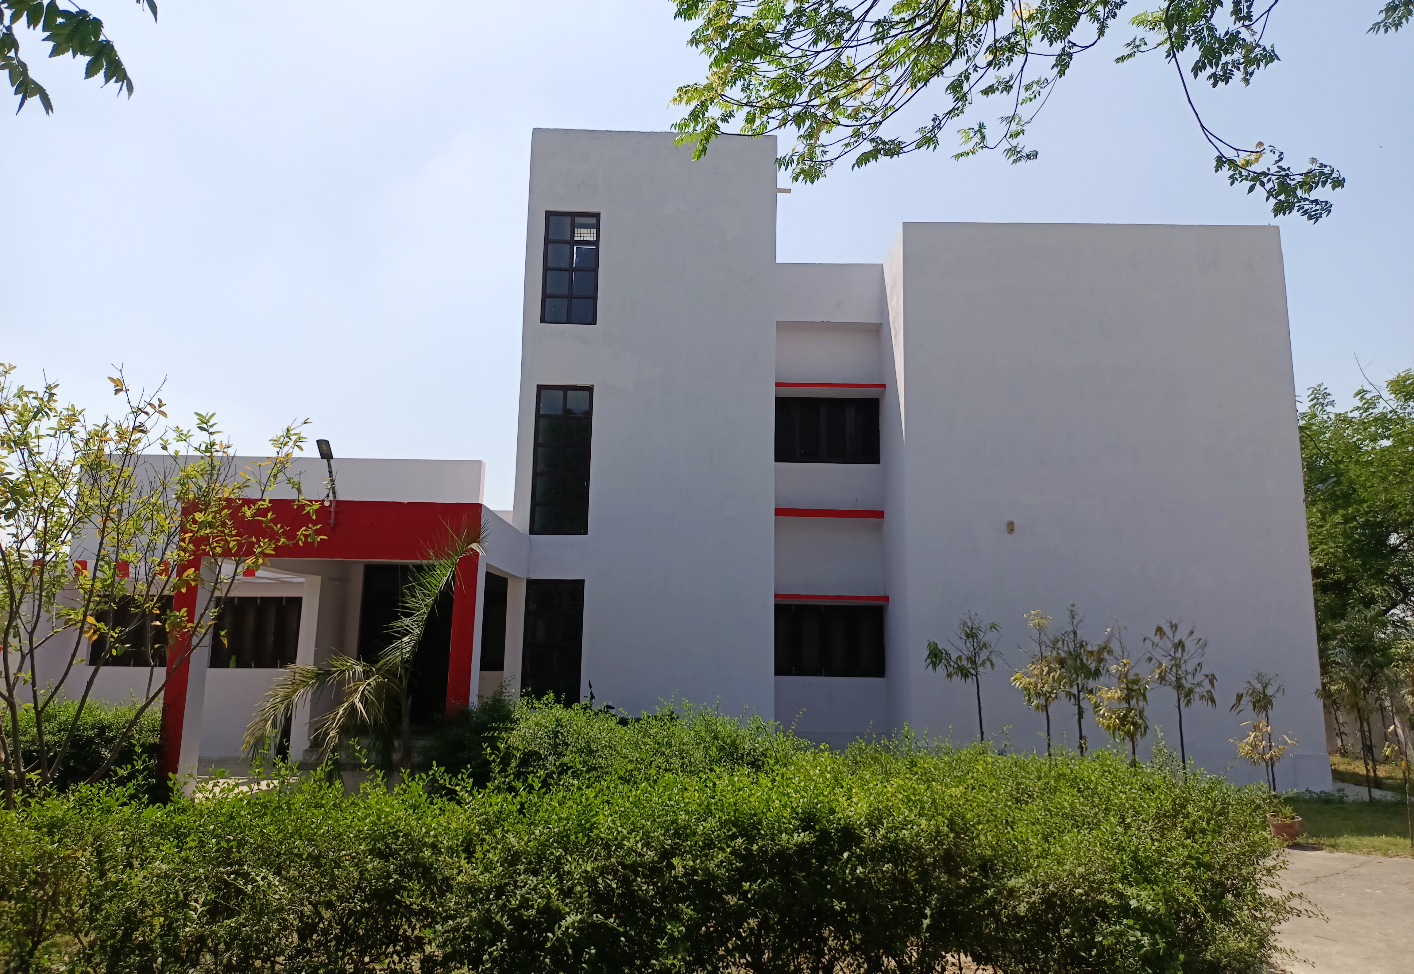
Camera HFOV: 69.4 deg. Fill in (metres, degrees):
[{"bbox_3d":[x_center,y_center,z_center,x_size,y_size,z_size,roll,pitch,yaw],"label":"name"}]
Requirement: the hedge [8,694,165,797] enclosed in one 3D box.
[{"bbox_3d":[-7.502,3.127,12.391,1.750,1.070,1.200,1,-10,1],"label":"hedge"}]

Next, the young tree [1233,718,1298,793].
[{"bbox_3d":[5.588,2.892,10.189,0.643,1.161,0.643,1,-10,0],"label":"young tree"}]

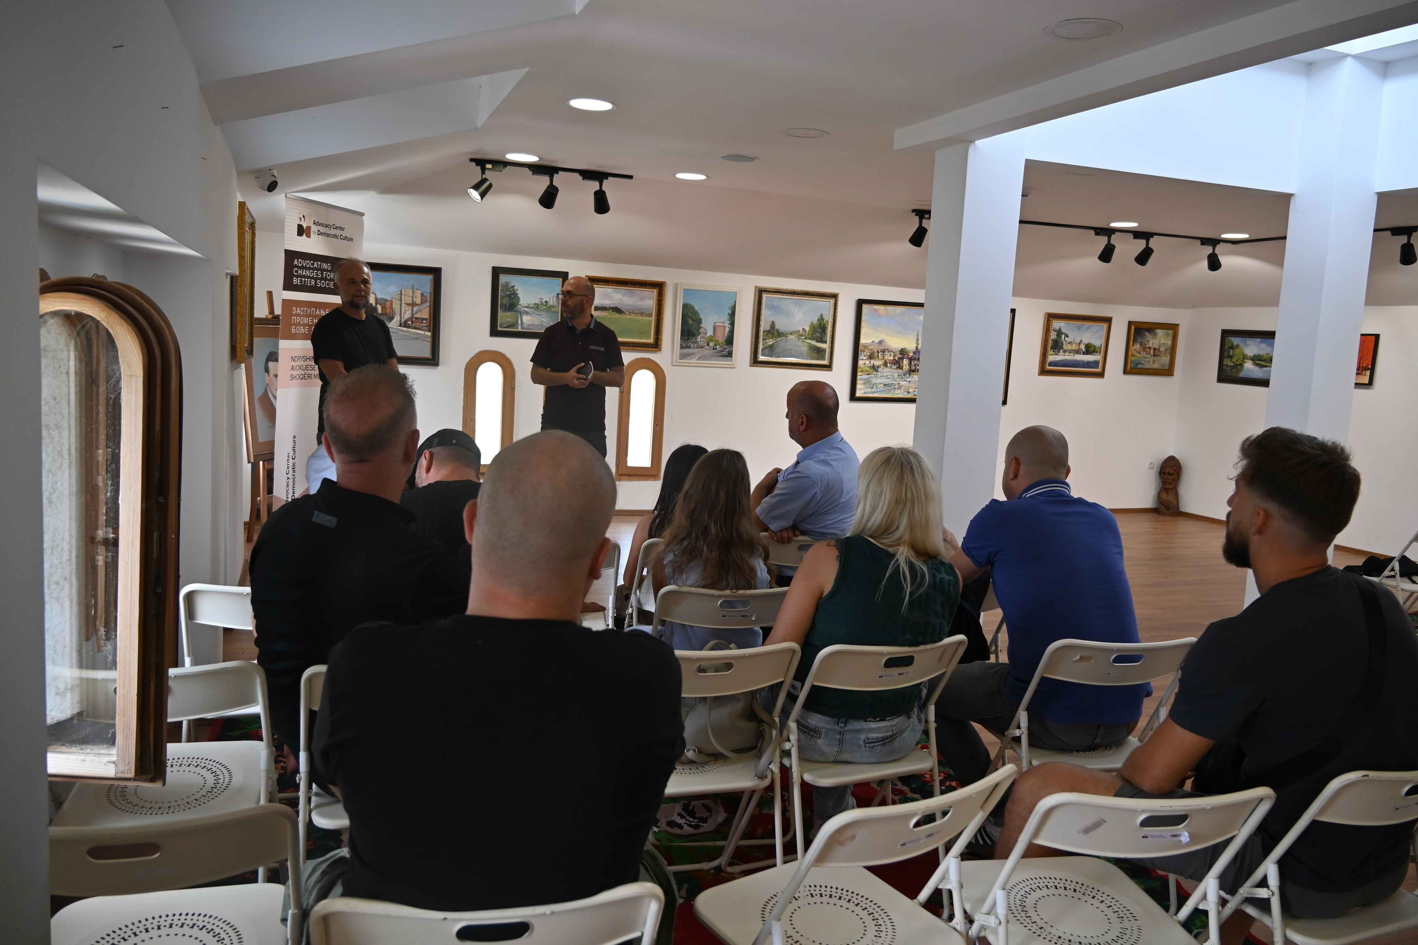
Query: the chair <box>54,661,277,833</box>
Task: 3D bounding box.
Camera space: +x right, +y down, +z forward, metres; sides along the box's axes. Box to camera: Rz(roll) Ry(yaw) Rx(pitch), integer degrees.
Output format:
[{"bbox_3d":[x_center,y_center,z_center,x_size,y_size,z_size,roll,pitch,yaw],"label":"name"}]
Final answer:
[{"bbox_3d":[-1.121,0.706,2.211,0.410,0.780,0.470,1,7,-18],"label":"chair"}]

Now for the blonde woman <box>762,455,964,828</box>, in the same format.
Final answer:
[{"bbox_3d":[0.296,0.523,2.958,0.480,1.250,0.660,0,8,-27],"label":"blonde woman"}]

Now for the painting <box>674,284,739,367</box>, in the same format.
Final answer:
[{"bbox_3d":[-0.016,-1.211,8.811,0.572,0.667,0.040,1,7,-21],"label":"painting"}]

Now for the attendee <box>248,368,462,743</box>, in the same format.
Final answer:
[{"bbox_3d":[-0.794,0.435,2.627,0.530,1.385,0.780,2,7,-13],"label":"attendee"}]

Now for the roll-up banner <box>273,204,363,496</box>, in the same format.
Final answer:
[{"bbox_3d":[-2.248,-0.437,6.146,0.200,2.130,0.820,5,7,12],"label":"roll-up banner"}]

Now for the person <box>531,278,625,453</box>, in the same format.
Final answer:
[{"bbox_3d":[-0.763,-0.218,6.042,0.520,1.771,0.400,3,7,1],"label":"person"}]

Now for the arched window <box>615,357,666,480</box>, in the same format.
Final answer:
[{"bbox_3d":[-0.565,-0.446,9.012,0.404,1.047,0.080,1,7,-20],"label":"arched window"}]

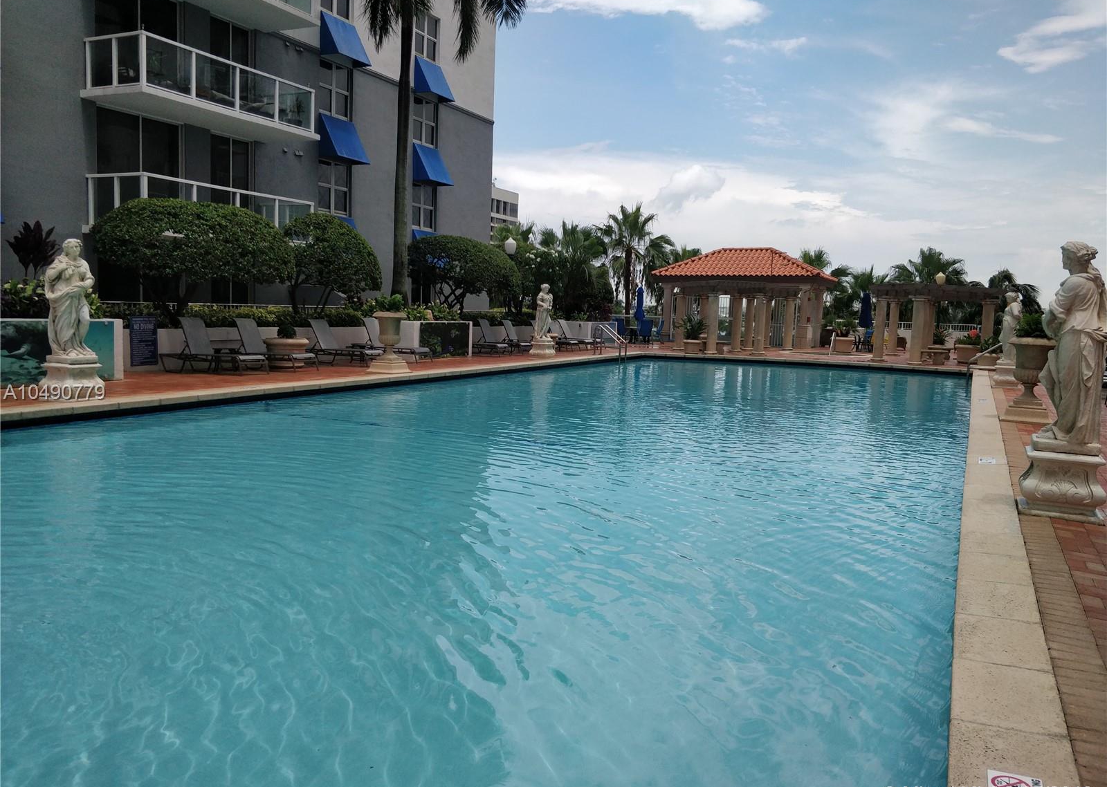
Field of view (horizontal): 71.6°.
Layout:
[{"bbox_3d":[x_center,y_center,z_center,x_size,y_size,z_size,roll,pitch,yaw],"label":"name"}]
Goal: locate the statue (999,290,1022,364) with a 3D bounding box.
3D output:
[{"bbox_3d":[10.326,-1.441,17.180,0.480,1.600,0.500,6,8,28],"label":"statue"}]

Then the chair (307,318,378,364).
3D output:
[{"bbox_3d":[-4.982,-1.240,18.609,1.920,1.060,0.660,5,7,28],"label":"chair"}]

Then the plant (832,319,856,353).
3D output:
[{"bbox_3d":[11.981,-2.380,31.668,0.900,1.370,0.900,5,7,28],"label":"plant"}]

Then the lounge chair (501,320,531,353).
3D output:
[{"bbox_3d":[-0.849,-1.960,26.174,1.880,1.050,0.660,5,7,28],"label":"lounge chair"}]

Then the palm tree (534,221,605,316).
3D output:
[{"bbox_3d":[0.775,-5.102,32.000,2.900,4.200,2.900,2,7,0],"label":"palm tree"}]

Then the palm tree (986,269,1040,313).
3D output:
[{"bbox_3d":[21.859,-4.215,36.500,2.700,3.900,2.700,6,8,28],"label":"palm tree"}]

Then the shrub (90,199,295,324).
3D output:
[{"bbox_3d":[-7.498,-2.732,15.900,3.600,2.650,4.000,6,8,28],"label":"shrub"}]

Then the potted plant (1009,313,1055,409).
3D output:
[{"bbox_3d":[7.211,-0.482,11.561,0.680,1.460,0.680,5,7,29],"label":"potted plant"}]

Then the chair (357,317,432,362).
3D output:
[{"bbox_3d":[-3.824,-1.281,18.298,1.720,1.020,0.640,4,7,18],"label":"chair"}]

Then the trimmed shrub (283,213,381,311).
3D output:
[{"bbox_3d":[-5.880,-3.462,20.782,2.500,2.850,2.500,5,7,28],"label":"trimmed shrub"}]

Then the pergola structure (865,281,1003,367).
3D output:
[{"bbox_3d":[12.628,-2.289,25.364,3.800,2.500,5.000,6,8,28],"label":"pergola structure"}]

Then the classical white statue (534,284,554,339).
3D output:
[{"bbox_3d":[-0.273,-2.330,22.000,0.400,1.600,0.500,8,9,42],"label":"classical white statue"}]

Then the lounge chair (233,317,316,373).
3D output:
[{"bbox_3d":[-5.631,-0.994,15.307,1.720,1.020,0.640,4,7,18],"label":"lounge chair"}]

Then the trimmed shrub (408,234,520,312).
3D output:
[{"bbox_3d":[-2.743,-3.505,23.300,3.300,2.700,3.500,2,7,0],"label":"trimmed shrub"}]

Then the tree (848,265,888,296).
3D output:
[{"bbox_3d":[16.178,-4.829,39.500,2.600,4.000,2.600,6,8,28],"label":"tree"}]

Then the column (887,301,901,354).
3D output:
[{"bbox_3d":[13.653,-2.646,30.836,0.450,2.170,0.450,5,7,28],"label":"column"}]

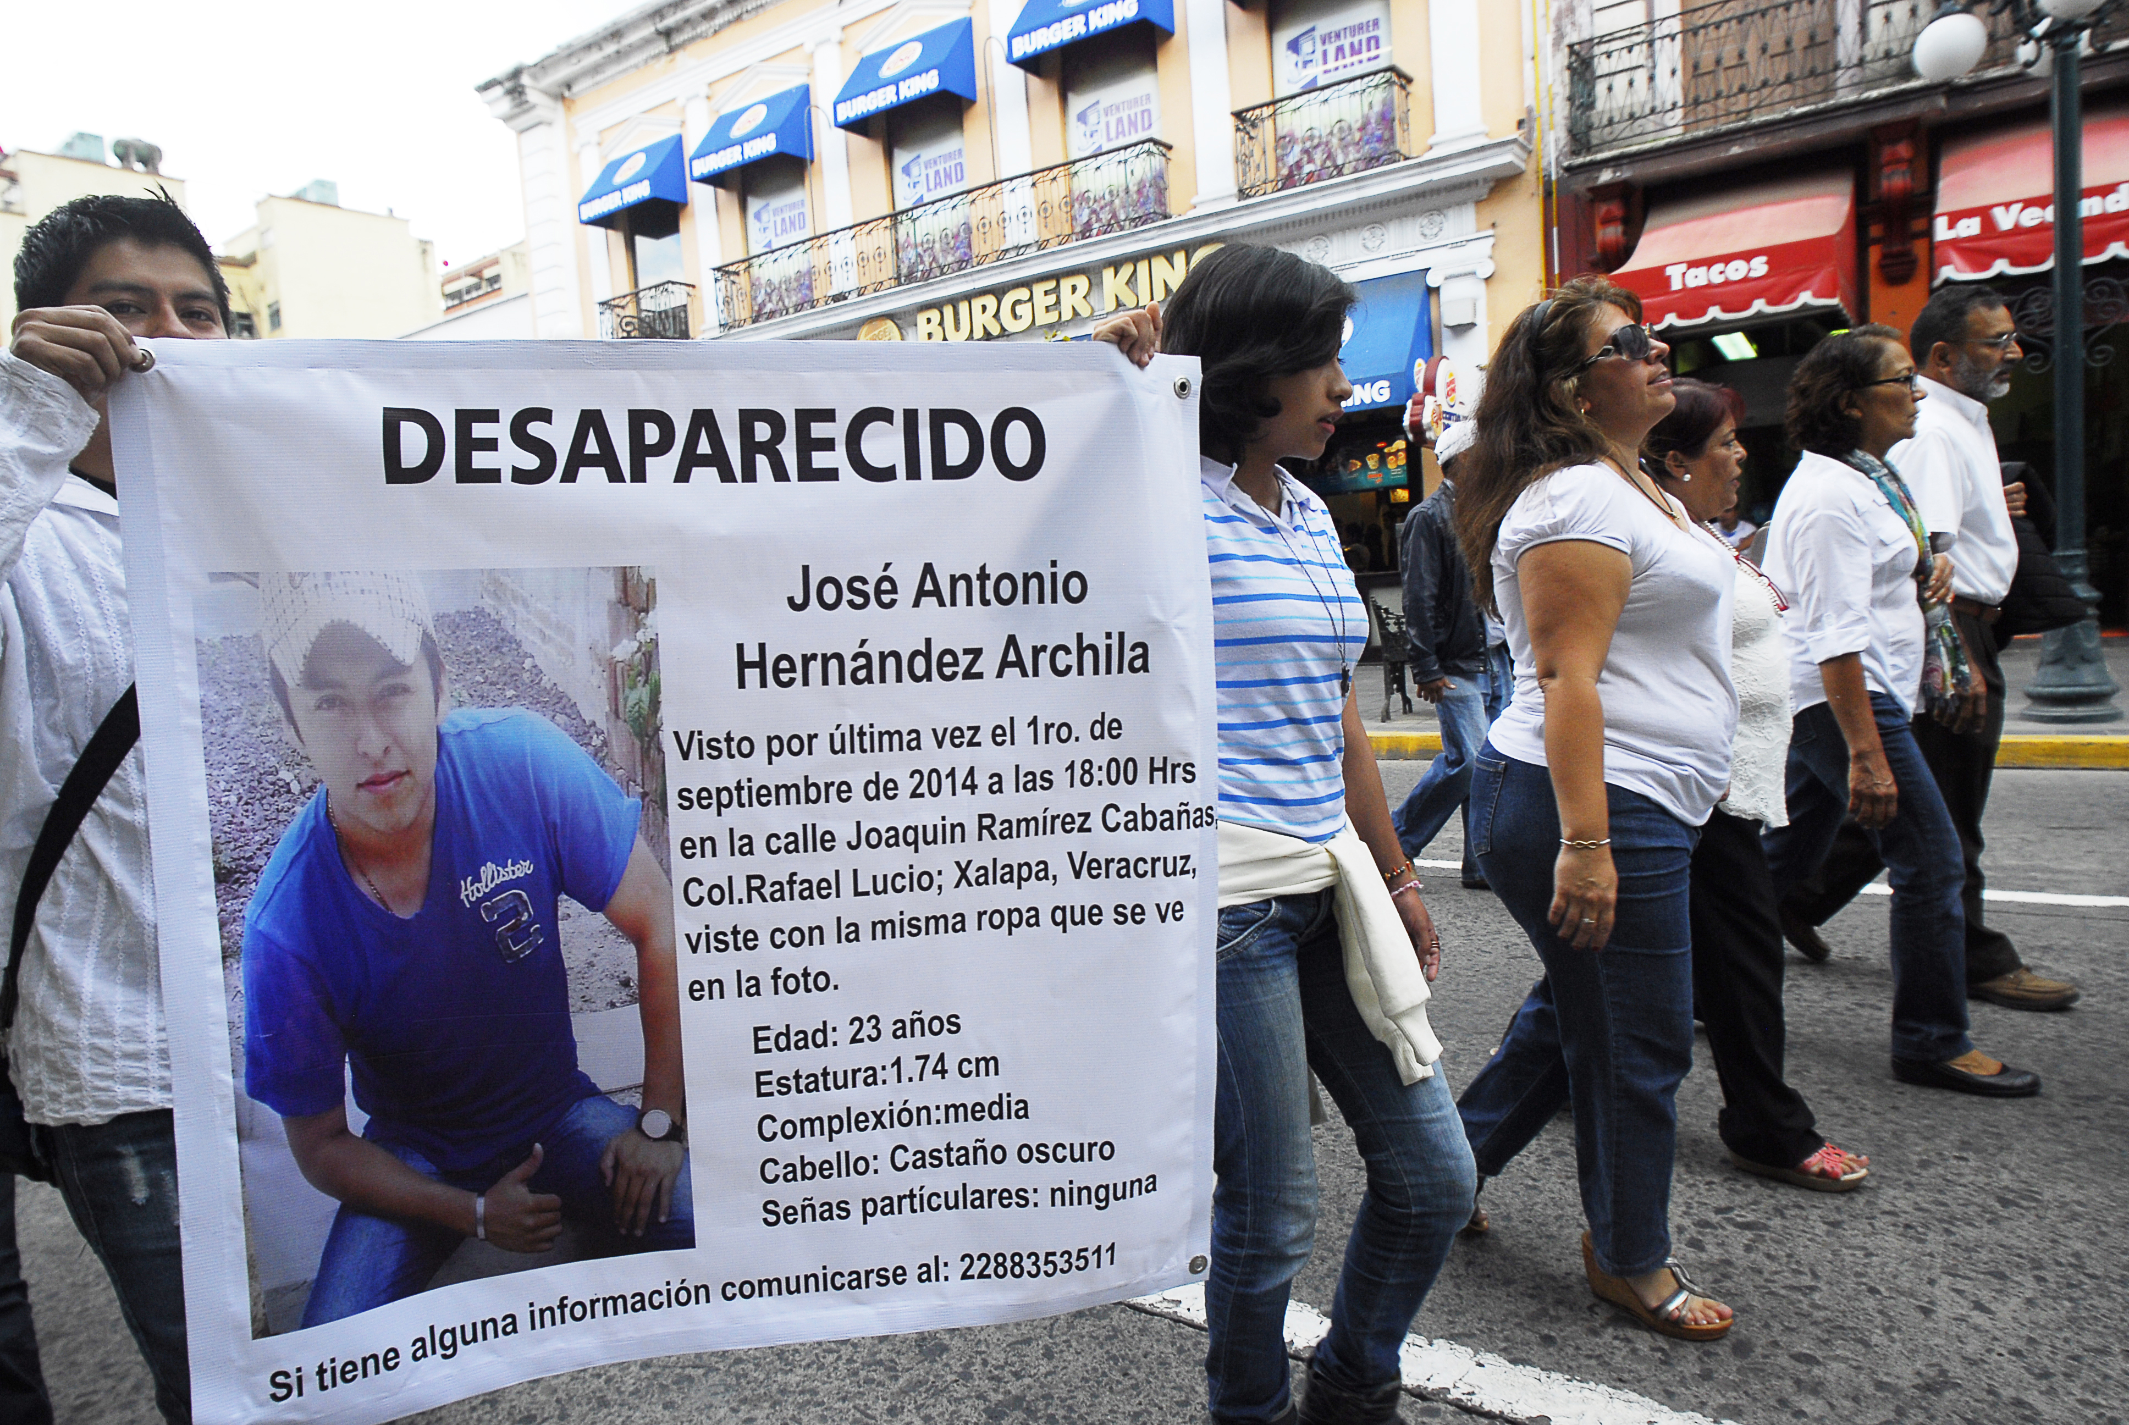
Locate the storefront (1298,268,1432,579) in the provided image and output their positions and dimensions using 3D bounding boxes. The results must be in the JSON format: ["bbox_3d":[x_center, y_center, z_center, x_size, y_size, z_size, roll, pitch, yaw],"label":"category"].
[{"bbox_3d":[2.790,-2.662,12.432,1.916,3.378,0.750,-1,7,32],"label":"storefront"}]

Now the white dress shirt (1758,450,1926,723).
[{"bbox_3d":[1.658,-0.270,2.640,0.330,0.600,0.460,-1,7,32],"label":"white dress shirt"}]

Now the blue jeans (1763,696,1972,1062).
[{"bbox_3d":[1.703,0.325,2.701,0.460,0.860,0.410,-1,7,32],"label":"blue jeans"}]

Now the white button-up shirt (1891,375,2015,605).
[{"bbox_3d":[2.185,-0.543,3.084,0.330,0.610,0.490,-1,7,32],"label":"white button-up shirt"}]

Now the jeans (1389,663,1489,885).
[{"bbox_3d":[1.405,0.157,4.447,0.560,0.900,0.420,-1,7,32],"label":"jeans"}]

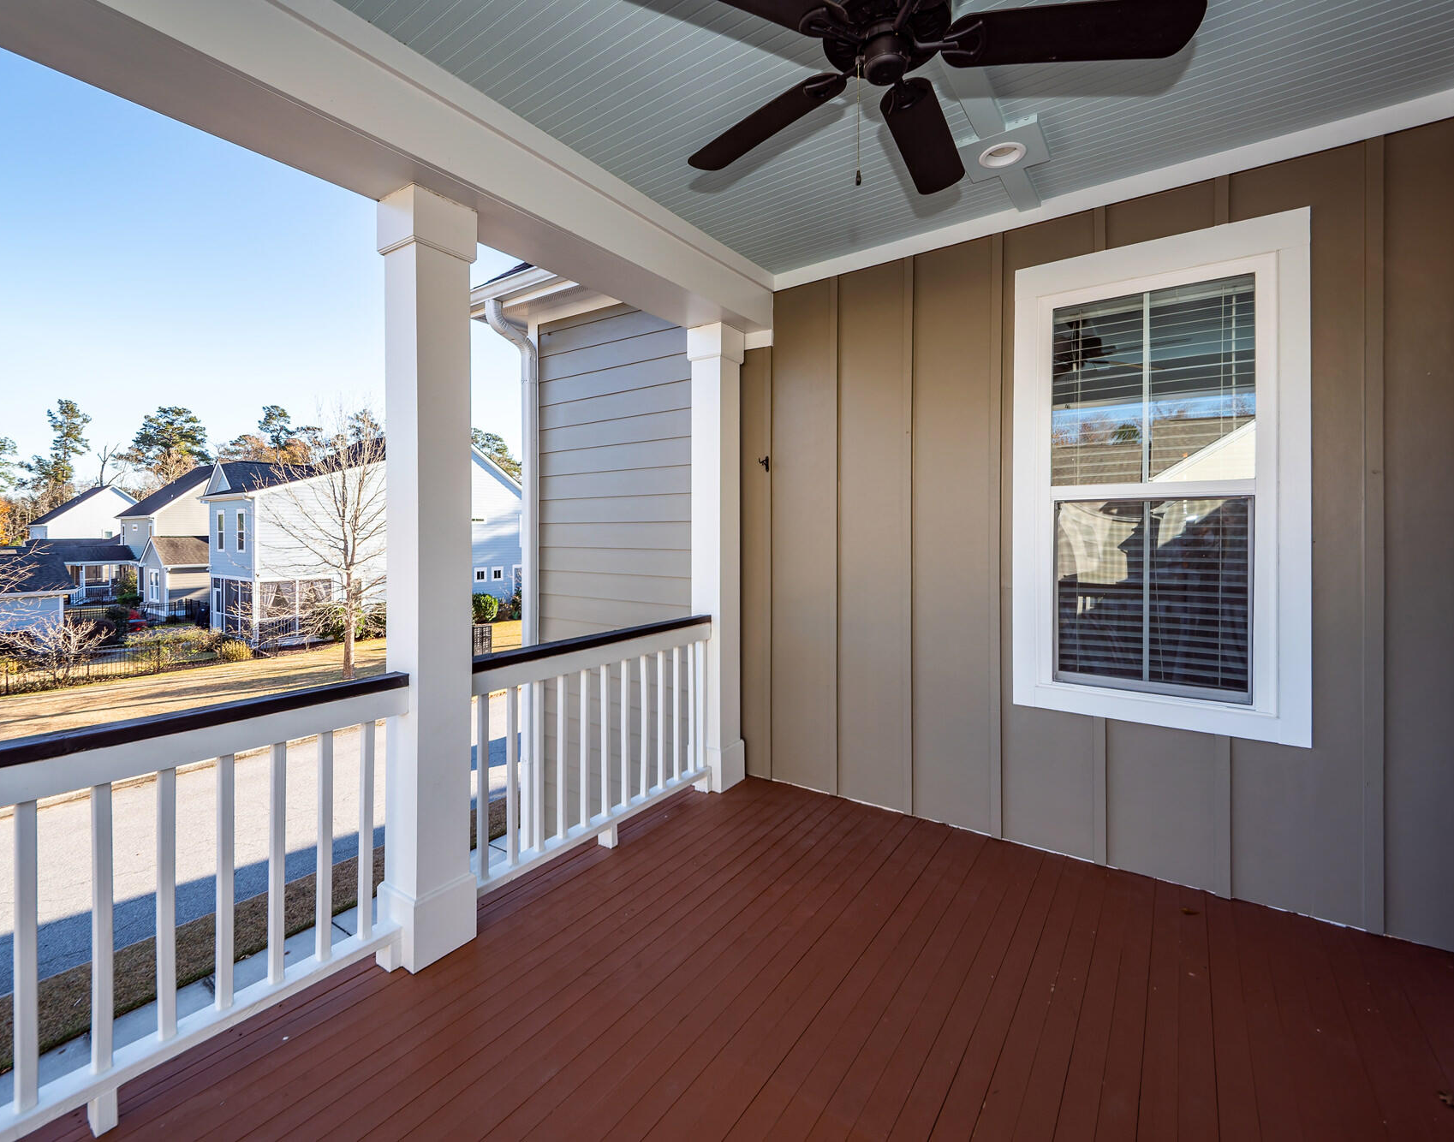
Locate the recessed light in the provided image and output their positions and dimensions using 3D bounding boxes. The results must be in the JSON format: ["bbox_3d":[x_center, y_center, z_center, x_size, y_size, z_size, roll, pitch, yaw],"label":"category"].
[{"bbox_3d":[0.967,-1.462,2.006,0.156,0.035,0.156,0,0,33],"label":"recessed light"}]

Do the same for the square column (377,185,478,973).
[{"bbox_3d":[-0.995,0.018,1.905,0.208,2.450,0.208,0,0,33],"label":"square column"}]

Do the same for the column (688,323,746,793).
[{"bbox_3d":[-0.055,-0.076,3.111,0.208,2.450,0.208,0,0,33],"label":"column"}]

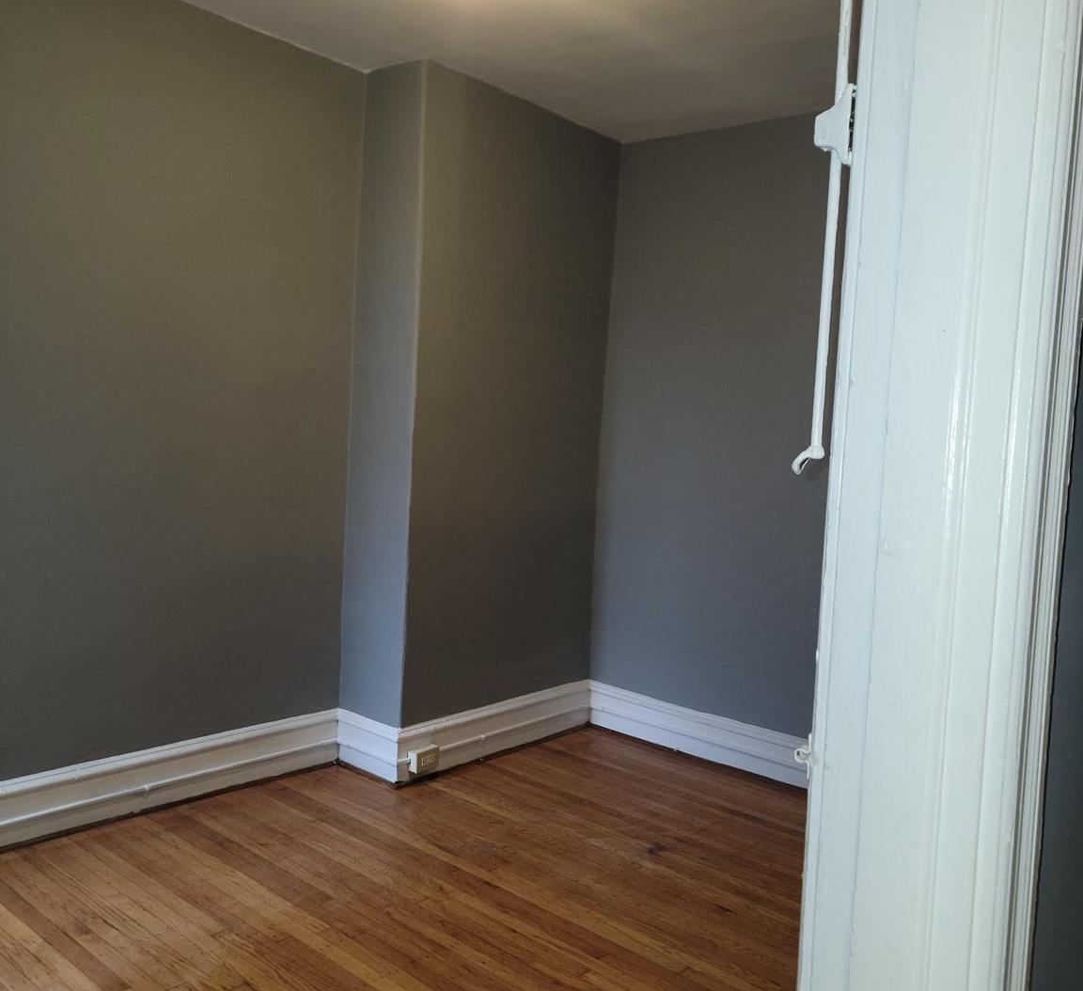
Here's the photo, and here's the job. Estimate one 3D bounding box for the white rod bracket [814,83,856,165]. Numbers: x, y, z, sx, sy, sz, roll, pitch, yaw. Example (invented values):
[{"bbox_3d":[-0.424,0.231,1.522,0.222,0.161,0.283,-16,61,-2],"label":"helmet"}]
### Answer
[{"bbox_3d":[0.238,-0.292,0.803,0.031,0.063,0.022,6,4,41],"label":"white rod bracket"}]

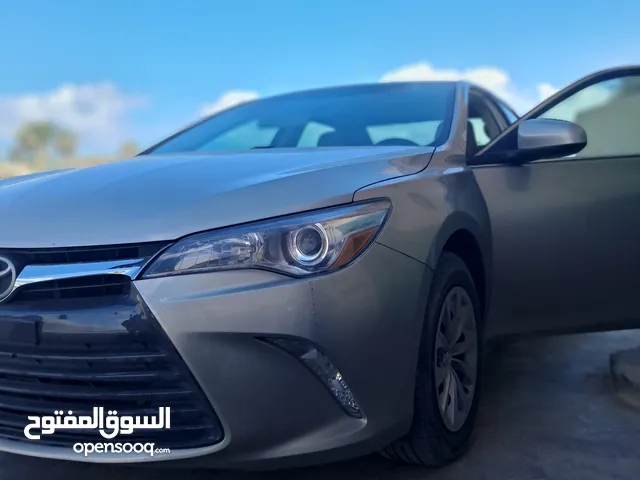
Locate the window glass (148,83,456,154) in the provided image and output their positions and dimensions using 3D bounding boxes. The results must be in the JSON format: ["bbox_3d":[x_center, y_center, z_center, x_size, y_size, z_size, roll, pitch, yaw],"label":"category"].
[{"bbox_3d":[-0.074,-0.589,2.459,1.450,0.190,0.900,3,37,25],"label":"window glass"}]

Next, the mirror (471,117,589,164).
[{"bbox_3d":[0.805,-0.376,1.895,0.367,0.170,0.184,5,7,42],"label":"mirror"}]

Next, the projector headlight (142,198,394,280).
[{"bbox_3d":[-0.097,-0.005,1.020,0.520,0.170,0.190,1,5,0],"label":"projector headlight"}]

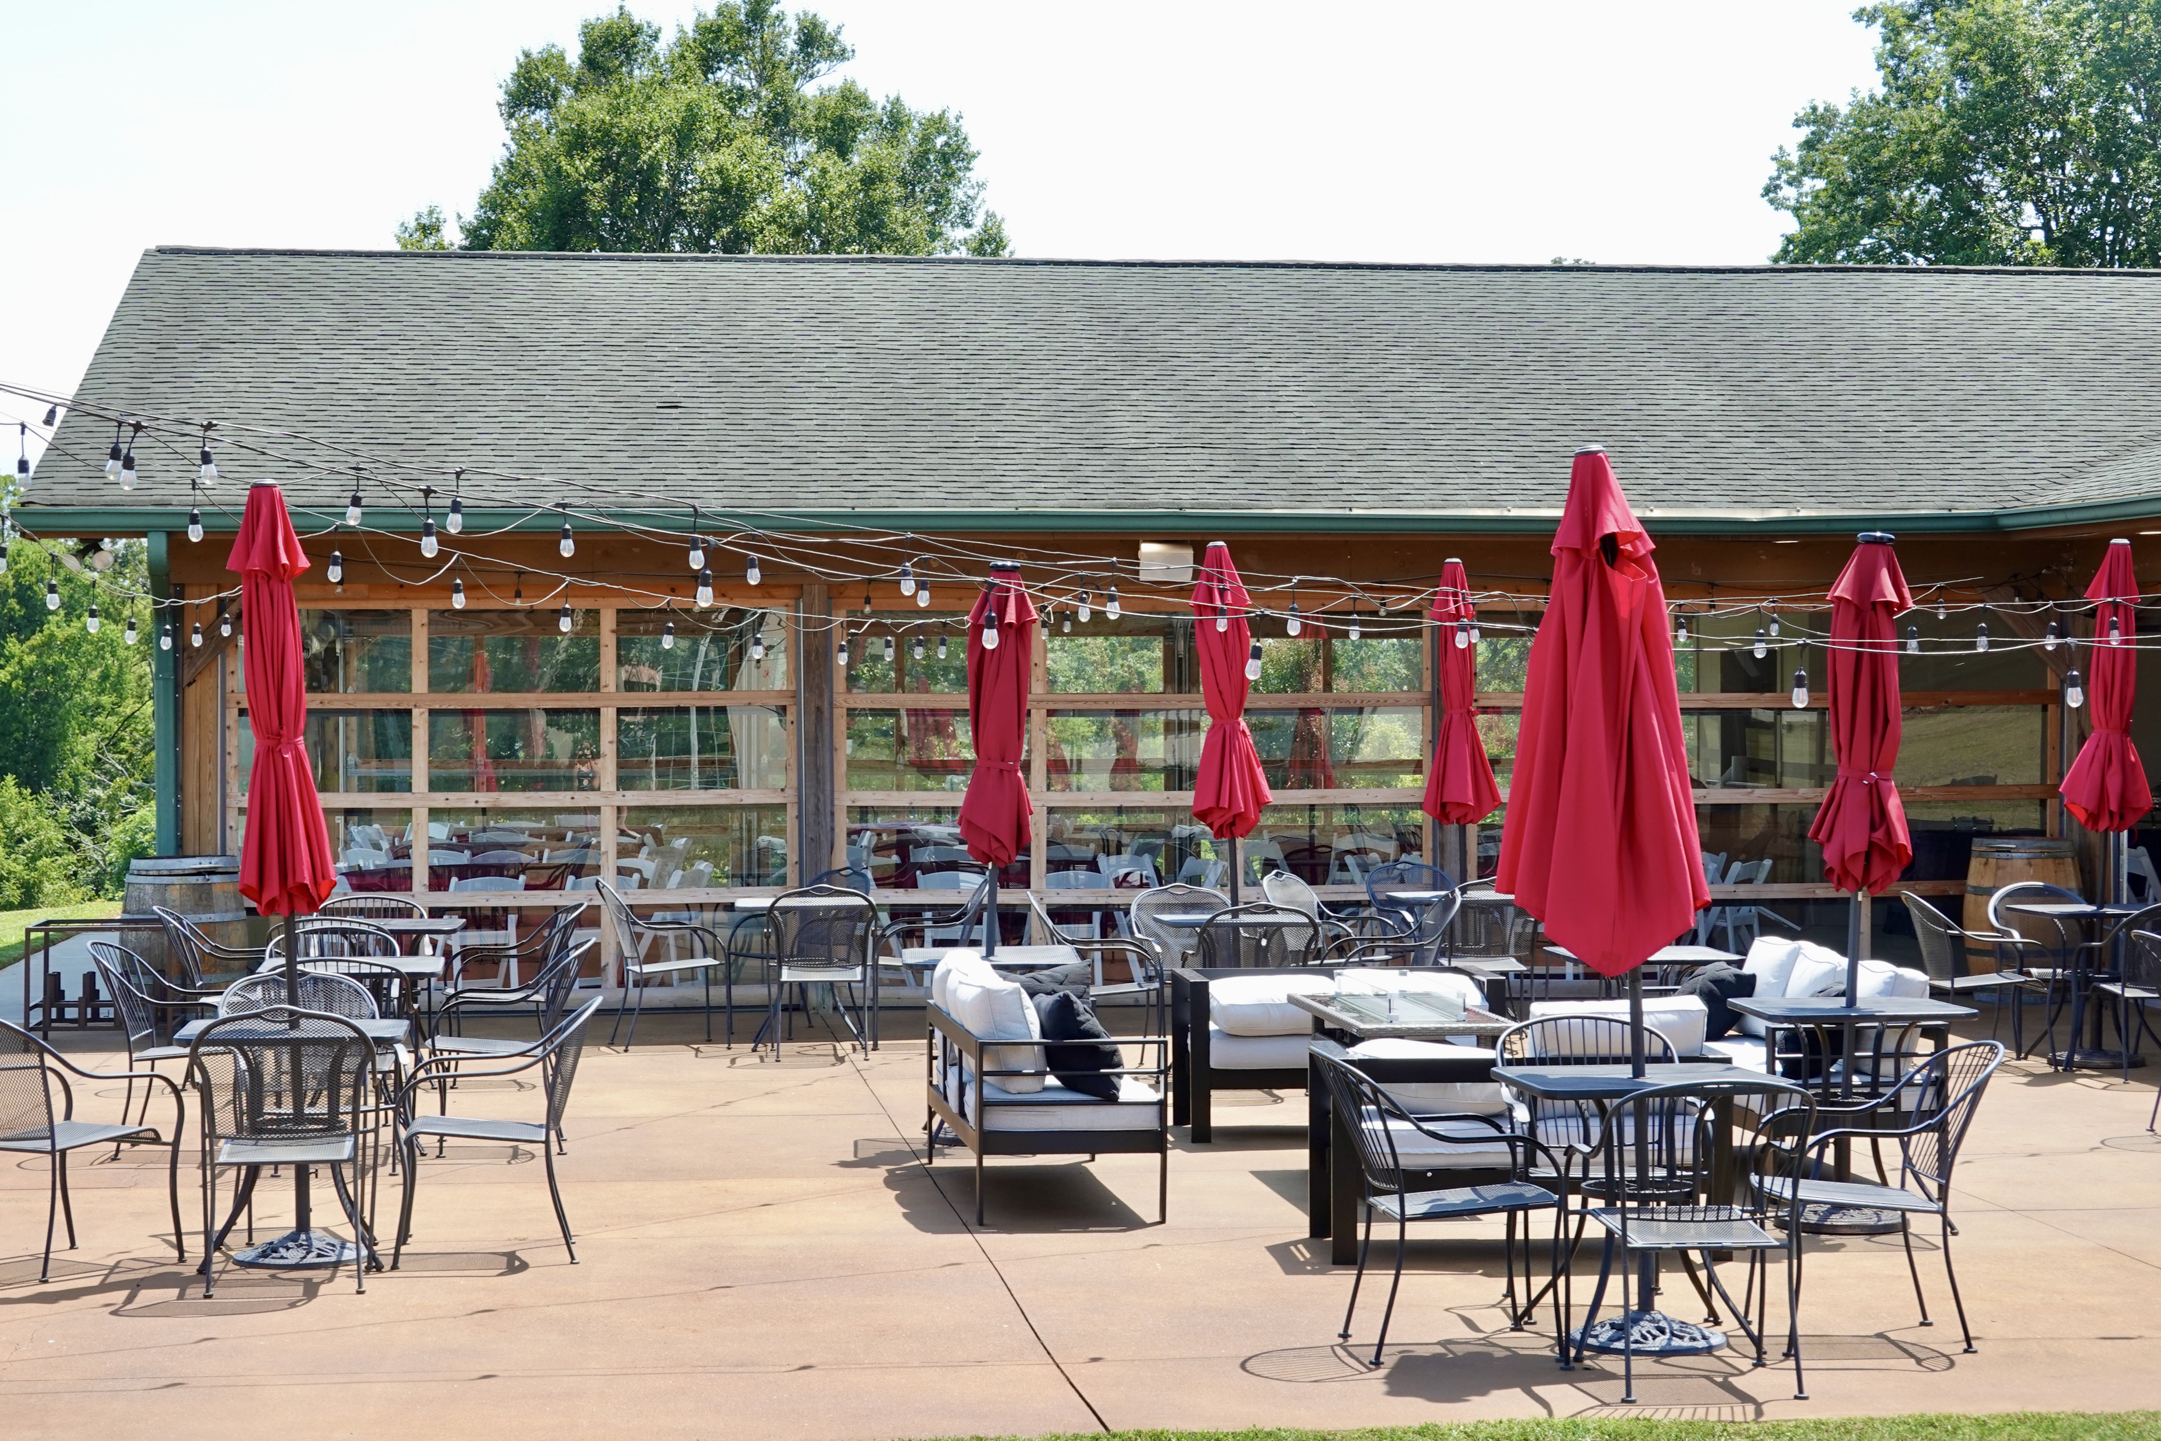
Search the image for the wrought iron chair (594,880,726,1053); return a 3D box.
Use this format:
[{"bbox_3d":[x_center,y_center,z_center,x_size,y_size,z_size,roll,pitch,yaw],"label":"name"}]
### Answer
[{"bbox_3d":[-2.162,1.244,18.514,0.640,0.860,0.570,0,0,-14],"label":"wrought iron chair"}]

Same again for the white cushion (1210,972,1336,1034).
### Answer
[{"bbox_3d":[0.814,1.197,15.100,0.560,0.170,0.520,0,12,-6],"label":"white cushion"}]

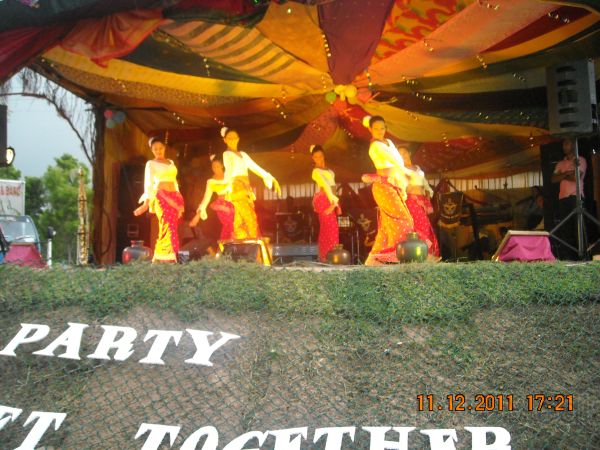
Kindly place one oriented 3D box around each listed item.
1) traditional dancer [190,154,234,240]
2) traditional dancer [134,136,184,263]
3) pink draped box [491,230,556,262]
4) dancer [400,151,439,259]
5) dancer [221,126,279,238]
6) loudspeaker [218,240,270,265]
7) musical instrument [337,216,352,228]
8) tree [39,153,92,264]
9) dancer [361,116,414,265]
[{"bbox_3d":[-1.276,-0.258,8.950,0.620,1.570,0.500,-2,-2,-6],"label":"traditional dancer"},{"bbox_3d":[-1.724,-0.303,7.500,0.600,1.580,0.450,-1,-2,-12],"label":"traditional dancer"},{"bbox_3d":[2.420,0.239,6.600,0.580,0.350,0.440,-1,-2,-25],"label":"pink draped box"},{"bbox_3d":[1.728,-0.308,8.700,0.480,1.550,0.420,-1,-2,-20],"label":"dancer"},{"bbox_3d":[-0.583,-0.335,7.000,0.620,1.580,0.450,-1,-2,-23],"label":"dancer"},{"bbox_3d":[-0.605,0.300,6.500,0.530,0.310,0.400,-2,-2,6],"label":"loudspeaker"},{"bbox_3d":[0.719,-0.040,9.800,0.270,0.200,0.220,-2,-2,0],"label":"musical instrument"},{"bbox_3d":[-7.697,-0.181,20.000,1.800,4.000,1.800,-2,-2,0],"label":"tree"},{"bbox_3d":[0.937,-0.370,6.500,0.460,1.570,0.460,0,-2,-37],"label":"dancer"}]

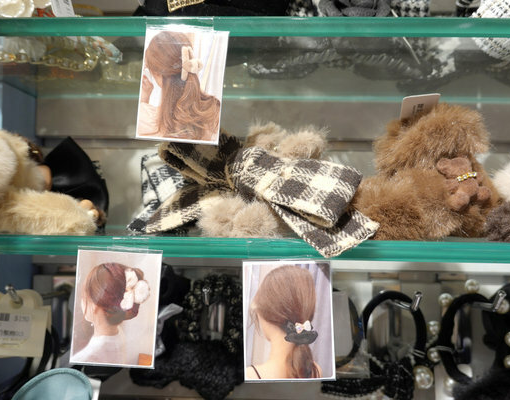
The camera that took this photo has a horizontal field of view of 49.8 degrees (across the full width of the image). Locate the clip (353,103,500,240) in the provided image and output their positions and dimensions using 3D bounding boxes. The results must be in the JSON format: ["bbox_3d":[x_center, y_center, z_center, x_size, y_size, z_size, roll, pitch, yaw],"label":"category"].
[{"bbox_3d":[0.130,-0.020,0.420,0.087,0.095,0.070,1,-1,-21],"label":"clip"}]

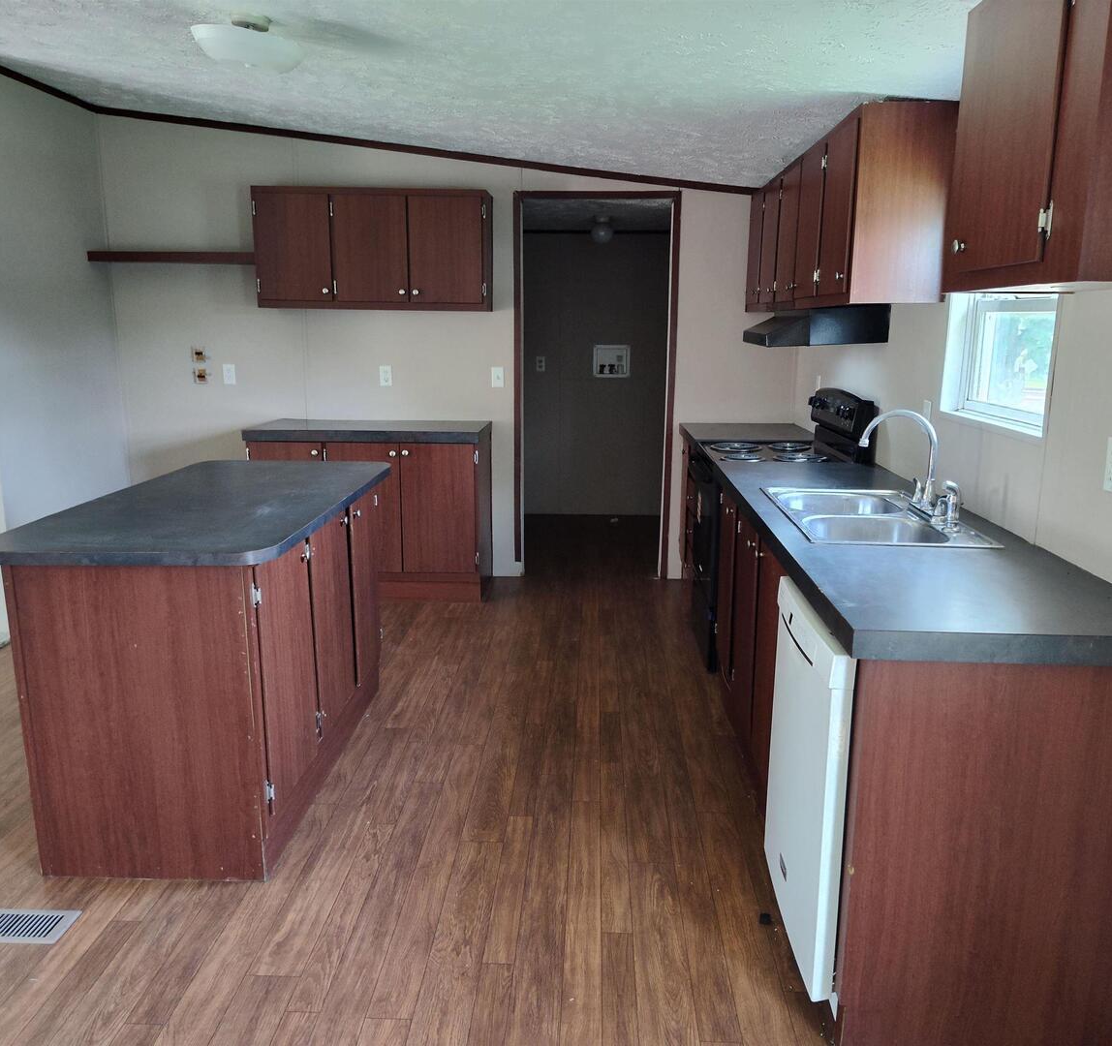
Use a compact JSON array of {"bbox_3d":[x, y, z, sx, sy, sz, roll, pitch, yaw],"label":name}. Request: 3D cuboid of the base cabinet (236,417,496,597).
[{"bbox_3d":[-1.000,-0.058,5.176,1.242,0.870,0.491,1,12,3],"label":"base cabinet"}]

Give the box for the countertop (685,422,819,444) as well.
[{"bbox_3d":[1.009,-0.454,4.841,0.642,0.046,0.822,1,12,3],"label":"countertop"}]

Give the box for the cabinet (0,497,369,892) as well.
[{"bbox_3d":[-1.056,0.396,3.068,0.622,0.875,1.333,1,12,3],"label":"cabinet"}]

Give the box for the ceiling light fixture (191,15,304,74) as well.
[{"bbox_3d":[-0.997,-1.552,3.013,0.350,0.148,0.350,7,12,1],"label":"ceiling light fixture"}]

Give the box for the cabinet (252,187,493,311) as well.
[{"bbox_3d":[-0.961,-1.455,4.988,1.224,0.606,0.301,1,12,3],"label":"cabinet"}]

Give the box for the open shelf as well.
[{"bbox_3d":[-2.043,-1.448,5.081,0.945,0.047,0.222,1,12,3],"label":"open shelf"}]

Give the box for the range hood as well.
[{"bbox_3d":[1.083,-0.847,3.975,0.470,0.160,0.720,1,12,3],"label":"range hood"}]

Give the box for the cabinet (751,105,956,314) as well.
[{"bbox_3d":[1.172,-1.244,4.013,0.305,0.618,2.070,1,12,3],"label":"cabinet"}]

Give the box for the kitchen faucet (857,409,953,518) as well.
[{"bbox_3d":[1.048,-0.189,2.808,0.230,0.297,0.220,1,12,3],"label":"kitchen faucet"}]

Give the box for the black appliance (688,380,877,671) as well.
[{"bbox_3d":[0.981,-0.004,4.216,0.675,1.180,0.755,1,12,3],"label":"black appliance"}]

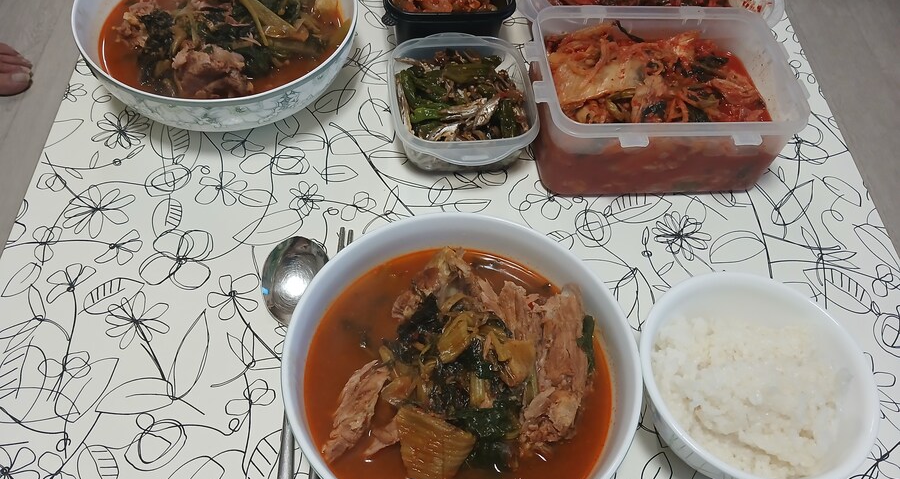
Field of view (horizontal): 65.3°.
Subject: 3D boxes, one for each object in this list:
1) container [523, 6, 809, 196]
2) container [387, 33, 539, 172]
[{"bbox_3d":[0.149,-0.099,0.517,0.186,0.080,0.129,-1,56,-5],"label":"container"},{"bbox_3d":[0.008,-0.099,0.529,0.107,0.041,0.129,-3,56,-6],"label":"container"}]

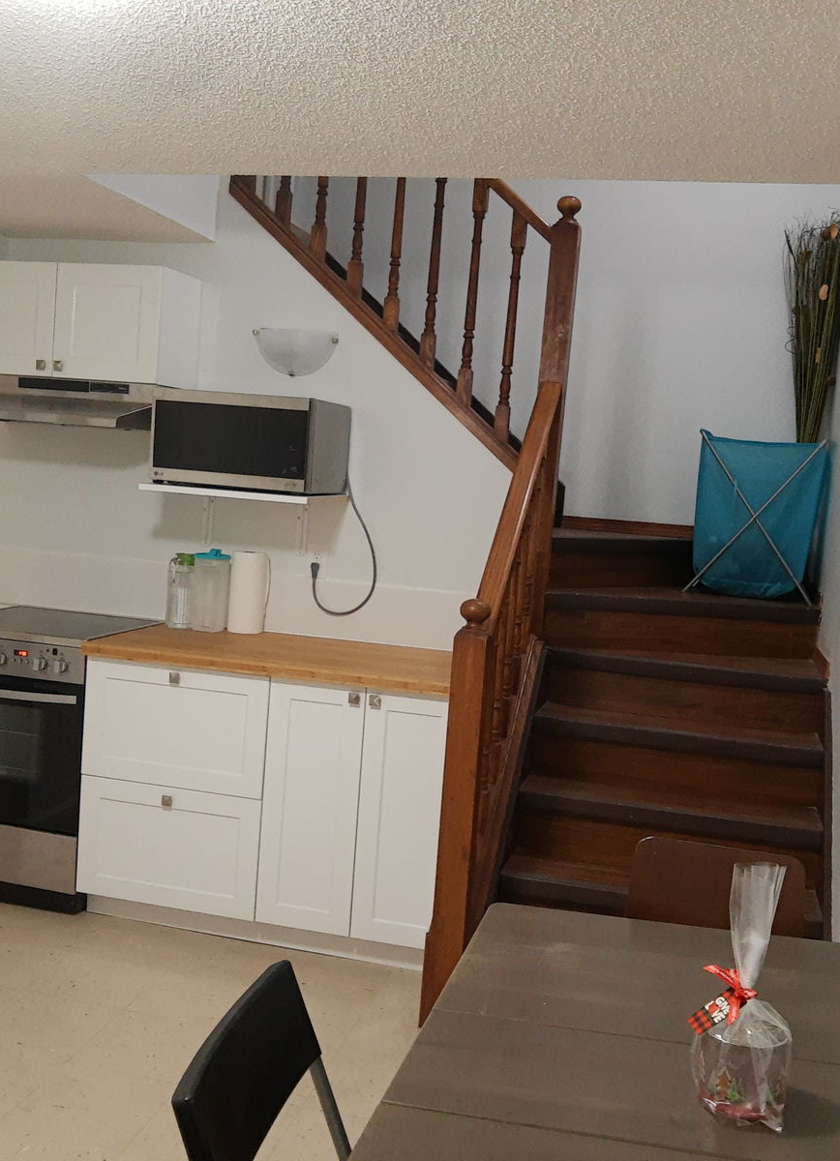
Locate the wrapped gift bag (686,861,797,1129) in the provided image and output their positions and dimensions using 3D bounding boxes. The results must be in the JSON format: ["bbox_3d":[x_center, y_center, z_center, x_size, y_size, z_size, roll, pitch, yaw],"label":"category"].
[{"bbox_3d":[0.398,0.489,1.417,0.120,0.300,0.115,5,6,14],"label":"wrapped gift bag"}]

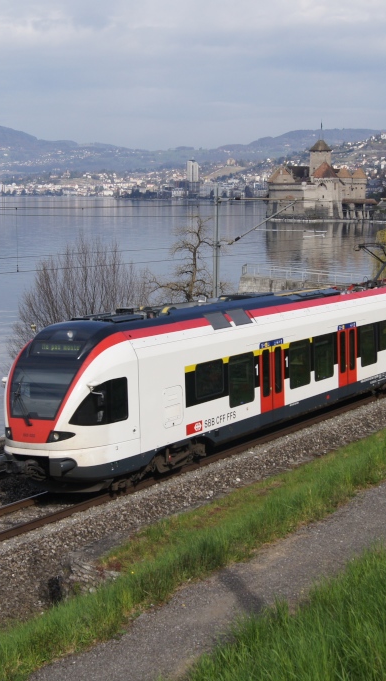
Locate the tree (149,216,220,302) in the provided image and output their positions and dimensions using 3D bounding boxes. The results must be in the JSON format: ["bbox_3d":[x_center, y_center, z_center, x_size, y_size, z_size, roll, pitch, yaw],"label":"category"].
[{"bbox_3d":[-0.360,-2.716,66.173,4.400,8.200,4.400,0,7,0],"label":"tree"}]

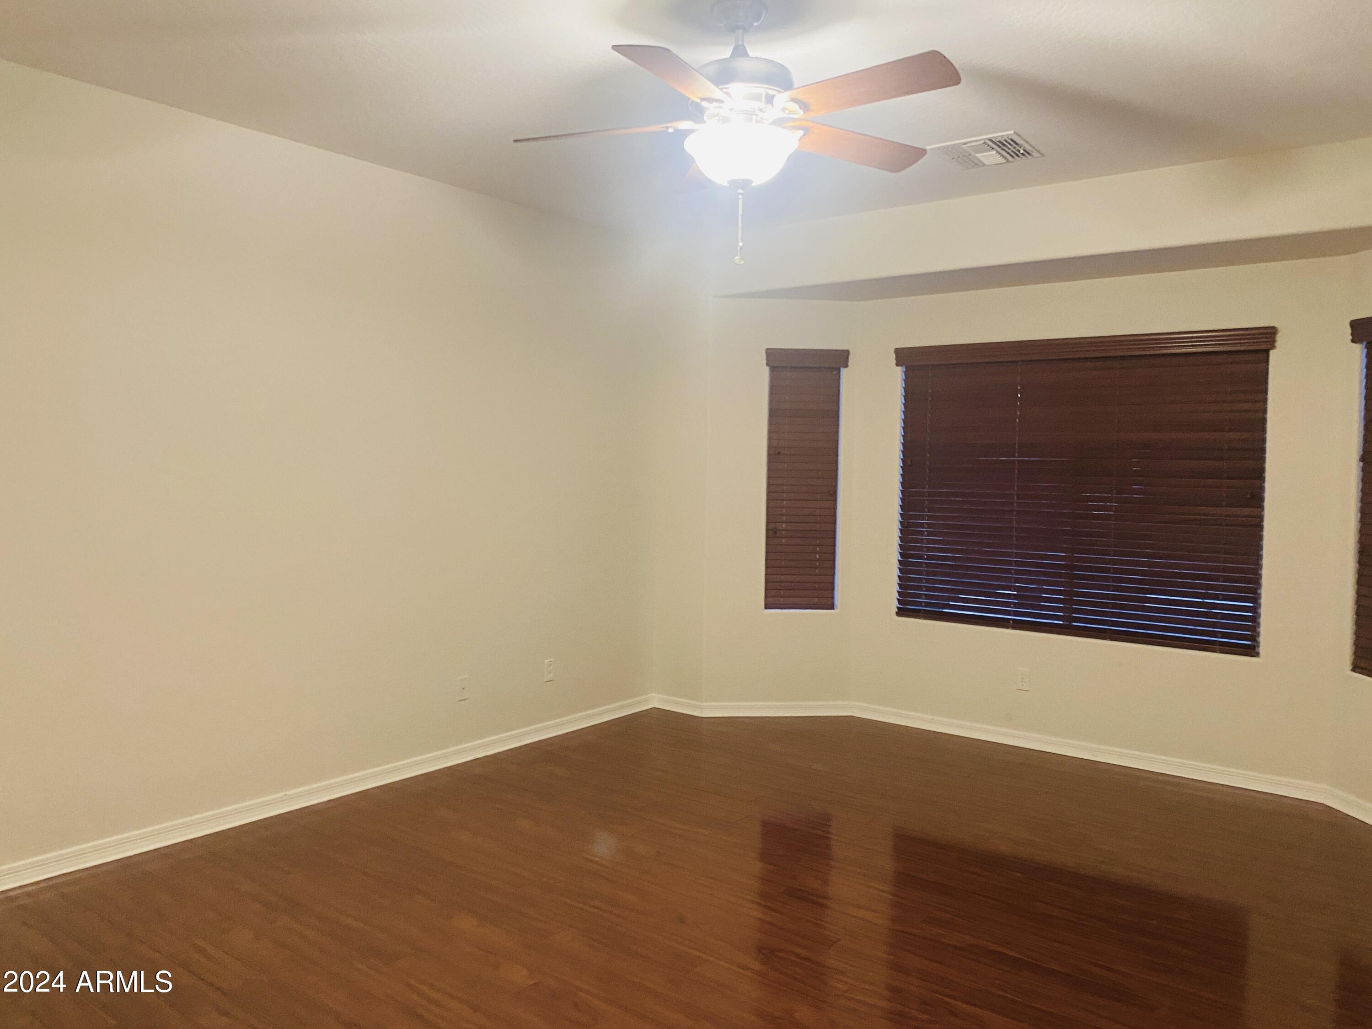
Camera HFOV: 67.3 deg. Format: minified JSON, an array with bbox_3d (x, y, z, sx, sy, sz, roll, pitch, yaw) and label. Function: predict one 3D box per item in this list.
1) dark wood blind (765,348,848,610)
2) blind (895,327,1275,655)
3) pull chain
[{"bbox_3d":[0.680,-0.192,5.947,0.468,1.502,0.110,1,3,-6],"label":"dark wood blind"},{"bbox_3d":[1.918,-0.129,5.237,1.840,1.498,0.110,3,4,38],"label":"blind"},{"bbox_3d":[0.153,-0.814,2.909,0.029,0.215,0.026,1,3,3],"label":"pull chain"}]

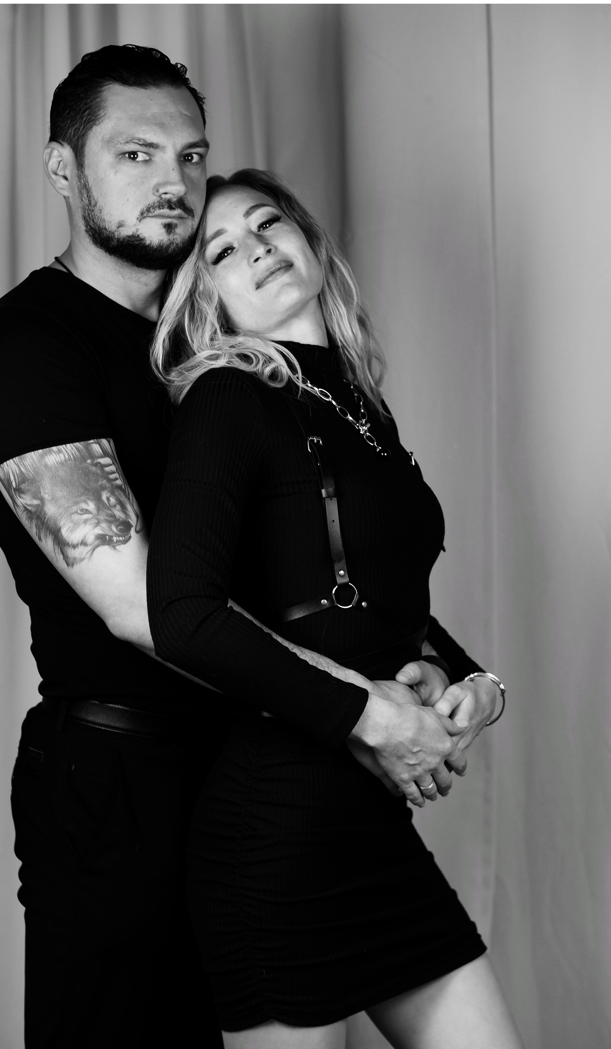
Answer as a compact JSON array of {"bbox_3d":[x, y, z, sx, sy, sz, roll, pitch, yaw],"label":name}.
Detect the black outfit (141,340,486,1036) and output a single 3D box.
[{"bbox_3d":[0.009,0.175,2.640,0.330,0.745,0.410,0,0,34],"label":"black outfit"}]

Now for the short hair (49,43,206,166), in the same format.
[{"bbox_3d":[-0.197,-0.448,2.670,0.170,0.160,0.200,-2,0,-30],"label":"short hair"}]

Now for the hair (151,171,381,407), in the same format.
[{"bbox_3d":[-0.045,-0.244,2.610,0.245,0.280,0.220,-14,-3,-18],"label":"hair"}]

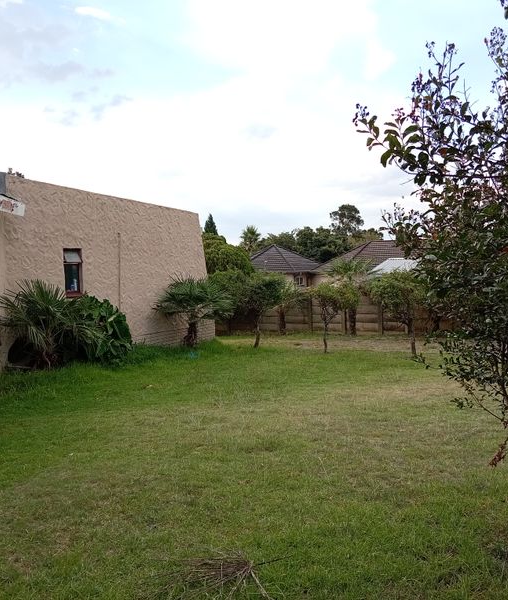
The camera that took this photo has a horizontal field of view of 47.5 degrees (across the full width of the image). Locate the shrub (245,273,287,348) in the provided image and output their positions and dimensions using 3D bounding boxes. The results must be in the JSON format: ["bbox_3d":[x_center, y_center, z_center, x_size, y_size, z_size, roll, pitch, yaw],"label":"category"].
[{"bbox_3d":[0.233,0.252,14.200,1.150,1.860,1.100,-1,3,0],"label":"shrub"}]

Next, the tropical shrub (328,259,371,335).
[{"bbox_3d":[3.290,-0.125,19.300,1.600,2.660,1.600,-1,3,0],"label":"tropical shrub"}]

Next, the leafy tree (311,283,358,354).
[{"bbox_3d":[1.825,0.402,13.100,1.050,1.600,1.000,-1,3,0],"label":"leafy tree"}]

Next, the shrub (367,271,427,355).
[{"bbox_3d":[3.030,0.285,12.200,1.350,1.820,1.250,-1,3,0],"label":"shrub"}]

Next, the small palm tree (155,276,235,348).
[{"bbox_3d":[-1.592,0.283,15.200,2.000,1.850,1.900,-1,3,0],"label":"small palm tree"}]

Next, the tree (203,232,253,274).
[{"bbox_3d":[-1.478,-0.750,25.500,3.200,4.460,3.100,-1,3,0],"label":"tree"}]

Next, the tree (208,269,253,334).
[{"bbox_3d":[-0.874,0.069,19.800,1.750,2.300,1.700,-1,3,0],"label":"tree"}]

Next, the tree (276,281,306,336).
[{"bbox_3d":[1.142,0.281,20.300,1.350,1.930,1.350,-1,3,0],"label":"tree"}]

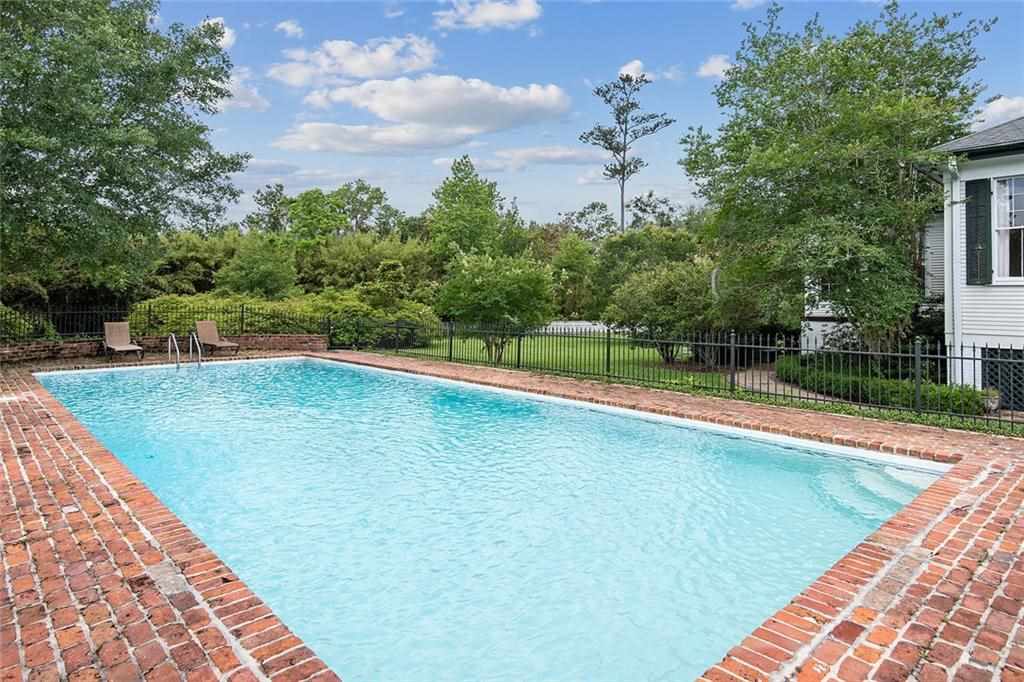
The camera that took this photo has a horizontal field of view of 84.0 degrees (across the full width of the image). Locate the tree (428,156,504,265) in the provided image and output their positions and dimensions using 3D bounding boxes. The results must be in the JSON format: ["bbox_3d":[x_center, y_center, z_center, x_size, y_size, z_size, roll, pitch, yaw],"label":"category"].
[{"bbox_3d":[-2.360,-5.006,29.500,4.150,9.130,4.150,0,3,0],"label":"tree"}]

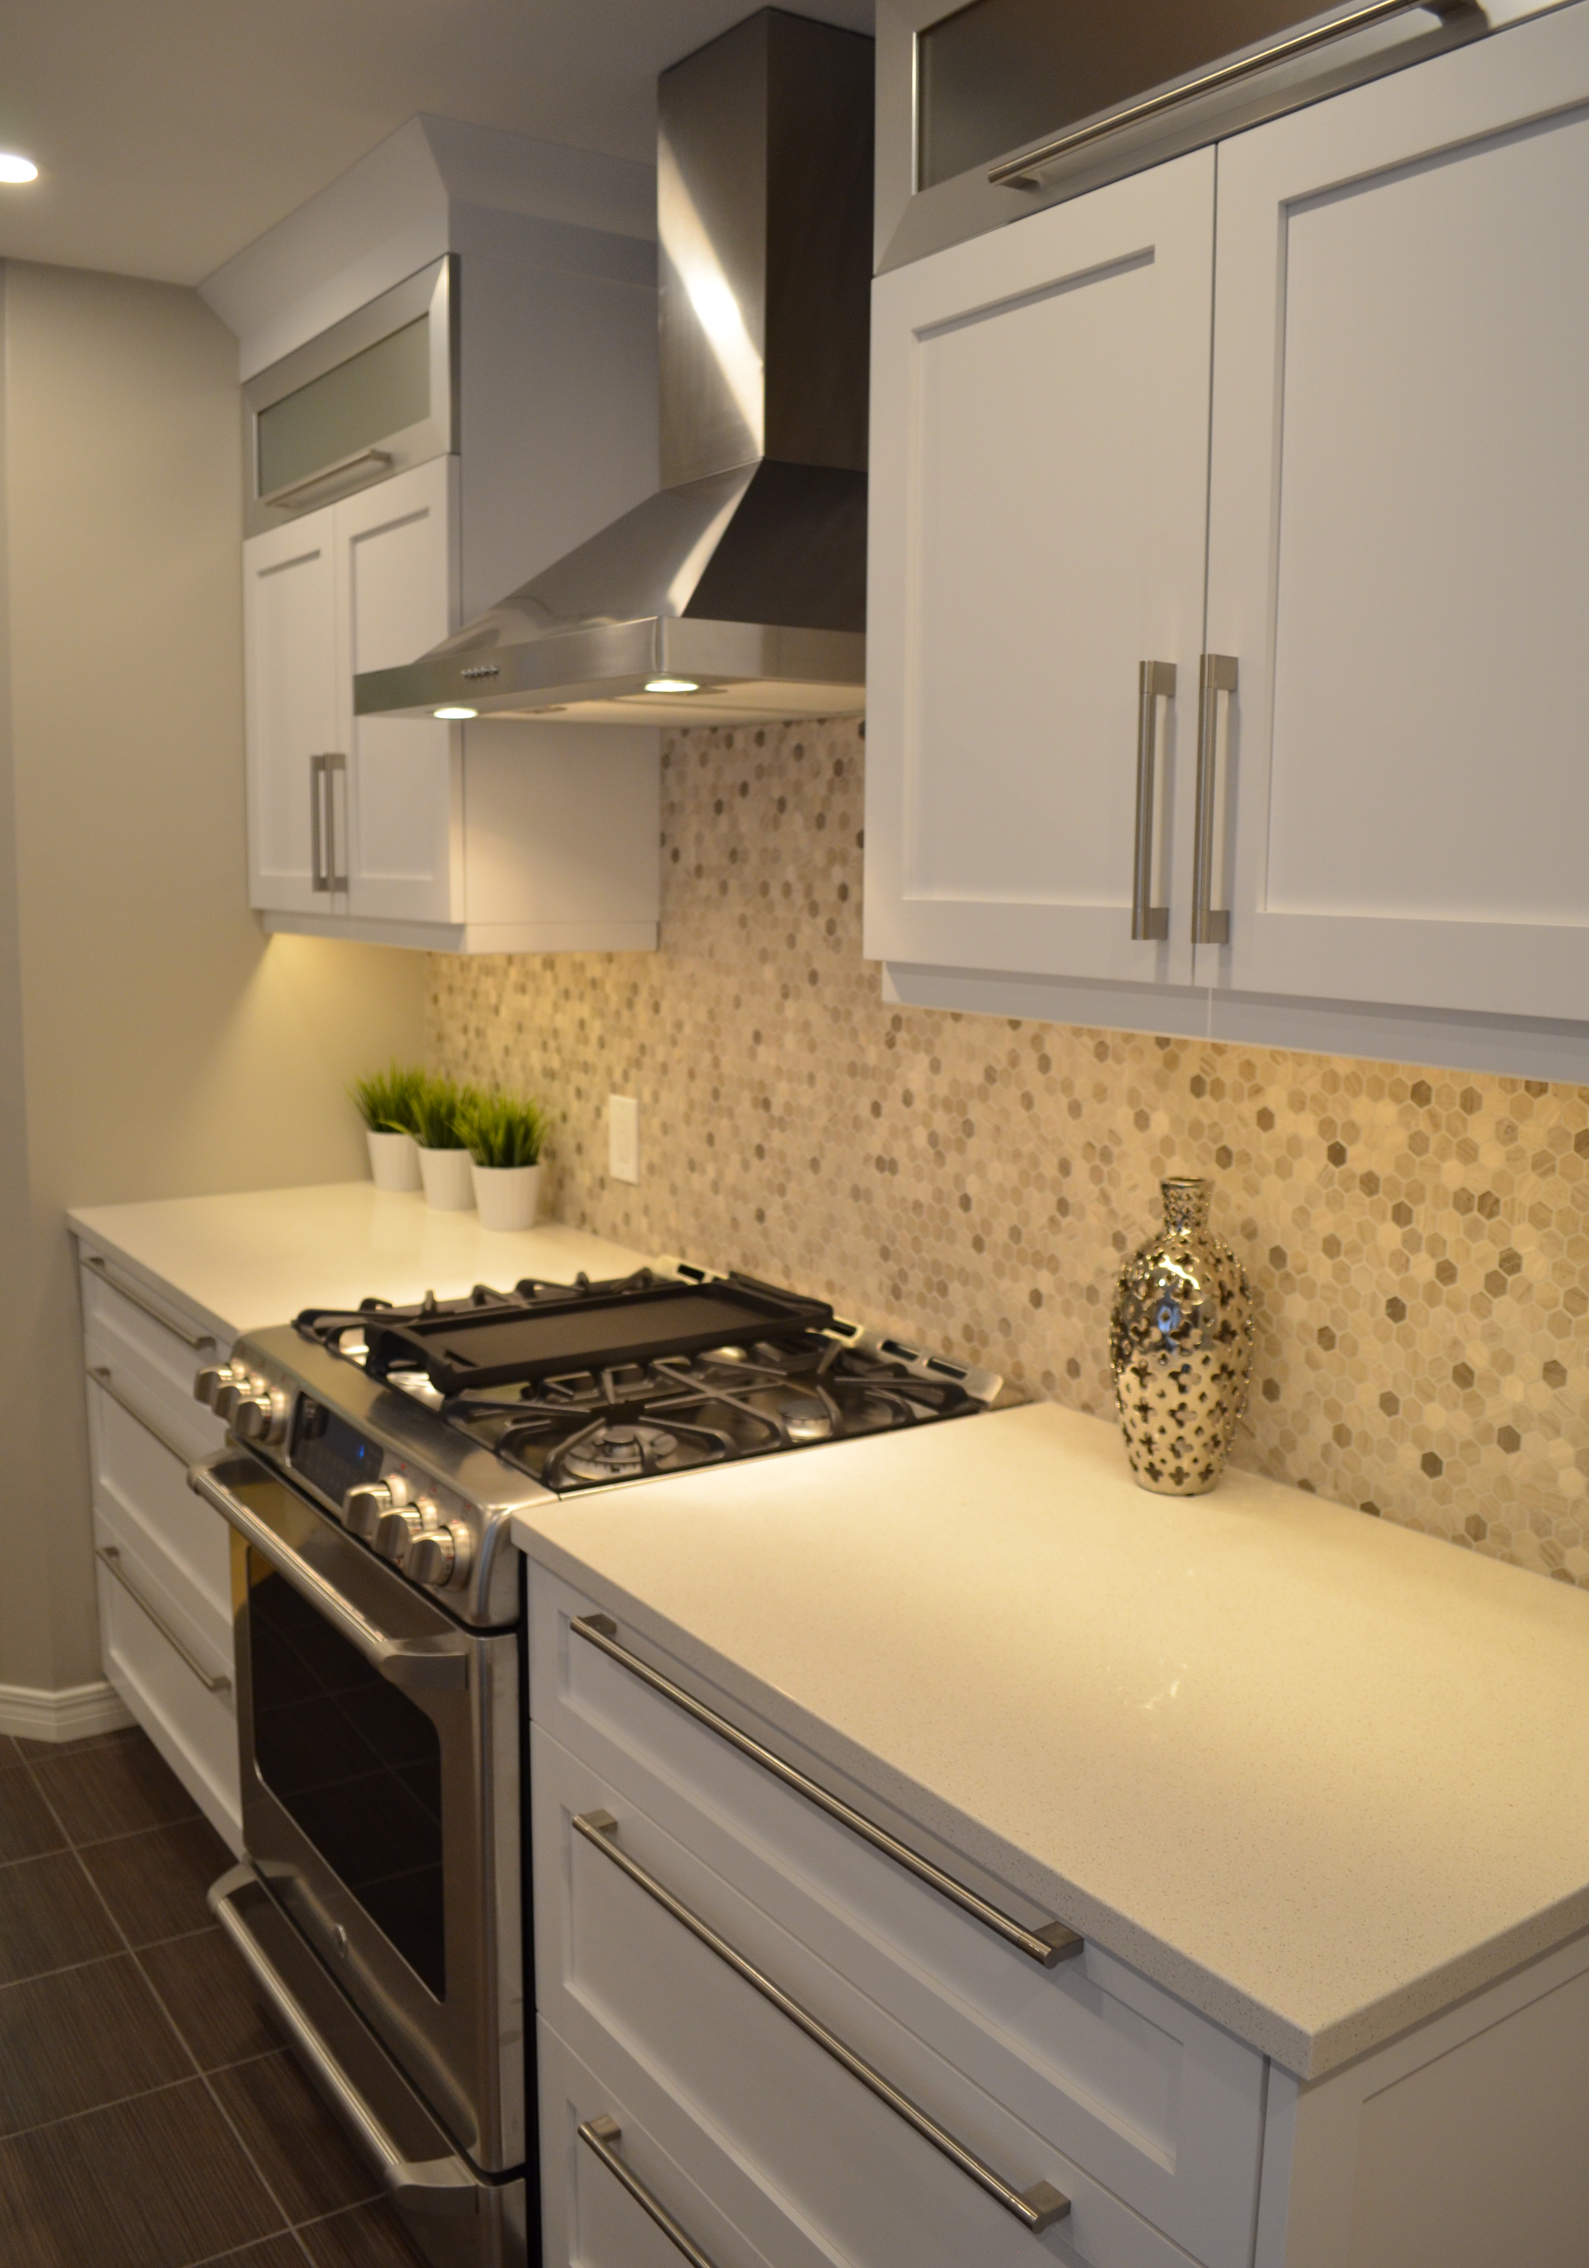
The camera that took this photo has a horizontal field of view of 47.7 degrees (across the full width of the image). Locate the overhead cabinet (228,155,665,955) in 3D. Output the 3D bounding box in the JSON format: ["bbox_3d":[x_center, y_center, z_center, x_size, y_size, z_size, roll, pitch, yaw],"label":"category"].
[{"bbox_3d":[-0.560,-0.801,2.741,0.332,1.000,0.808,-6,11,-35],"label":"overhead cabinet"}]

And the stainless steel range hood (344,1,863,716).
[{"bbox_3d":[-0.139,-0.857,2.023,0.462,0.734,0.746,-6,11,-35],"label":"stainless steel range hood"}]

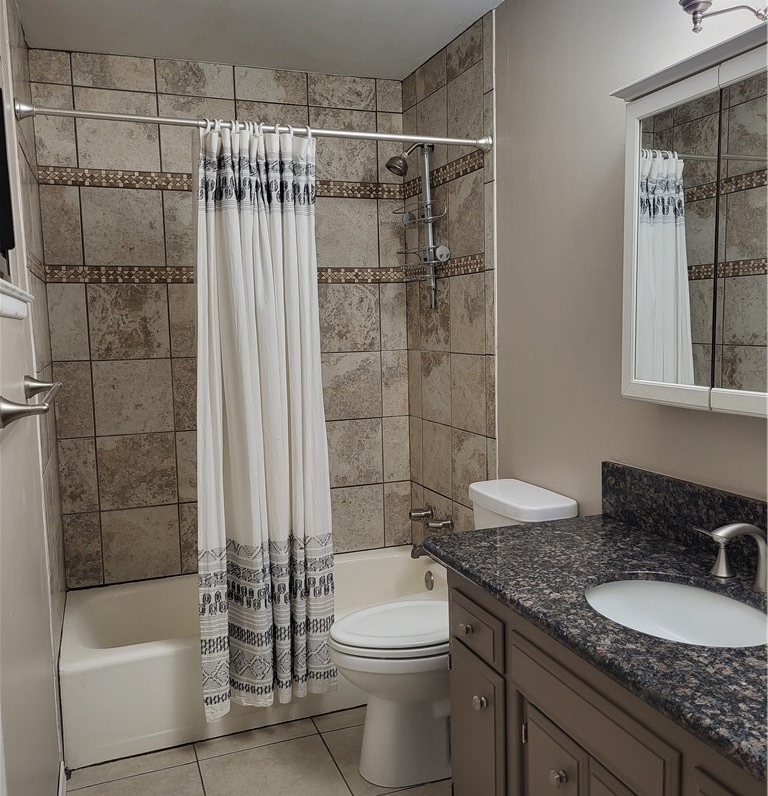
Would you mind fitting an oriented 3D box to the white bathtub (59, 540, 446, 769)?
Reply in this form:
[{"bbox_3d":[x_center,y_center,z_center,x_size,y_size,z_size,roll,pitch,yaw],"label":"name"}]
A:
[{"bbox_3d":[-0.438,0.915,3.036,1.515,0.350,0.796,-4,7,-20],"label":"white bathtub"}]

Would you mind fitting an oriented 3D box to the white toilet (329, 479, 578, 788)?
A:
[{"bbox_3d":[0.191,0.738,2.451,0.696,0.800,0.427,-4,7,-20],"label":"white toilet"}]

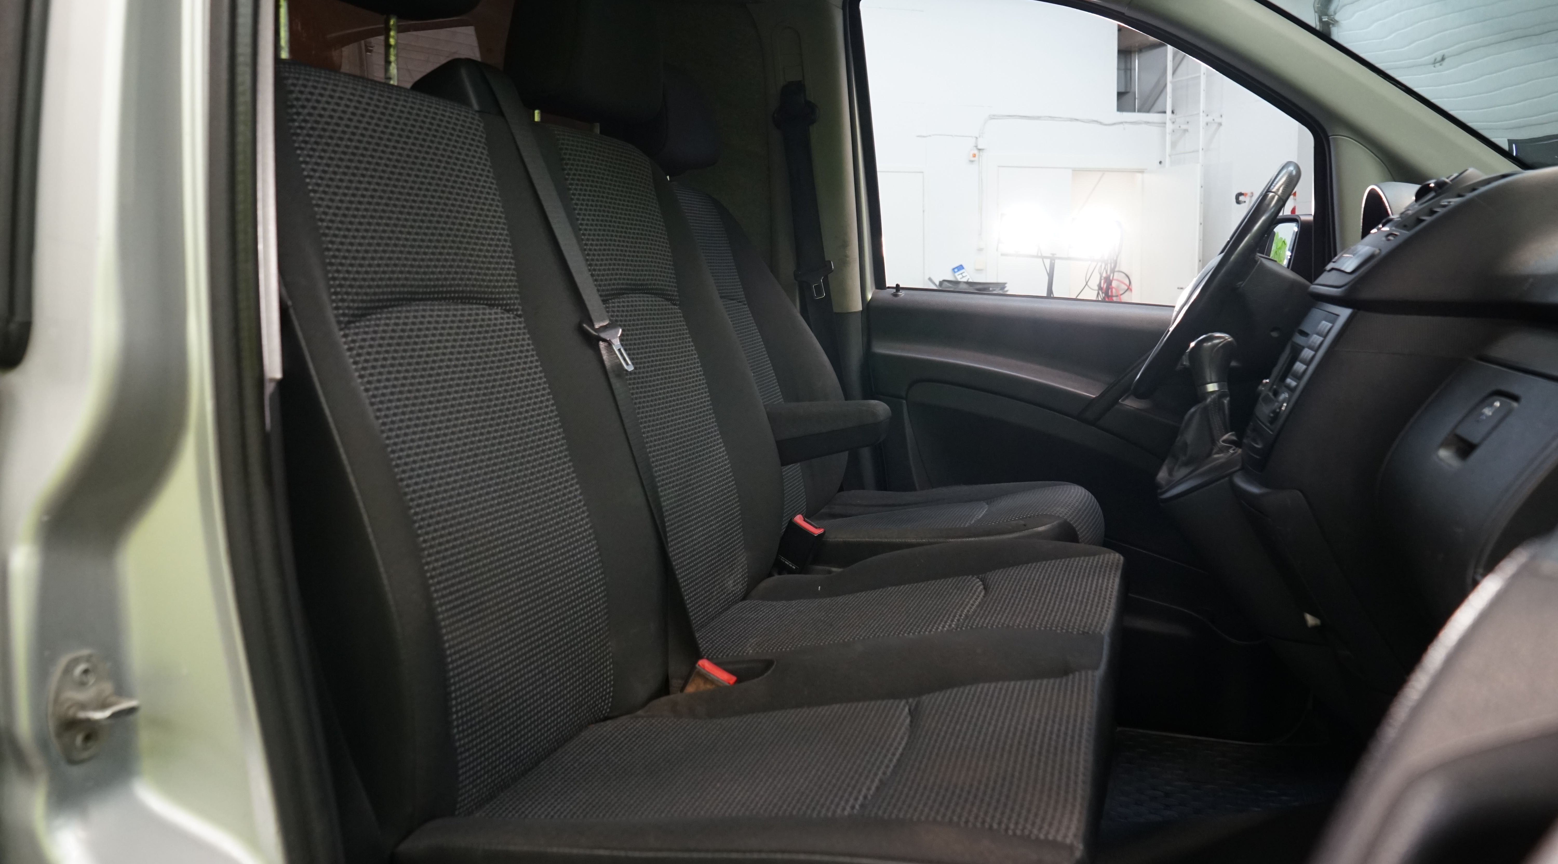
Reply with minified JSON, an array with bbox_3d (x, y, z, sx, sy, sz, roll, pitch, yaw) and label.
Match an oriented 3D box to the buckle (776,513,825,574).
[{"bbox_3d":[0.028,0.162,1.663,0.047,0.082,0.028,23,14,13],"label":"buckle"}]

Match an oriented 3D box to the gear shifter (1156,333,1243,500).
[{"bbox_3d":[0.490,-0.018,1.413,0.100,0.195,0.095,1,8,17],"label":"gear shifter"}]

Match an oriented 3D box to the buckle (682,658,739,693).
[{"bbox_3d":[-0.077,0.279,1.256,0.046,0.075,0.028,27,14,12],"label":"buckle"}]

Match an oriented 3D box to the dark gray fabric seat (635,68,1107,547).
[{"bbox_3d":[0.126,-0.116,1.885,0.747,0.951,0.475,1,8,17],"label":"dark gray fabric seat"}]

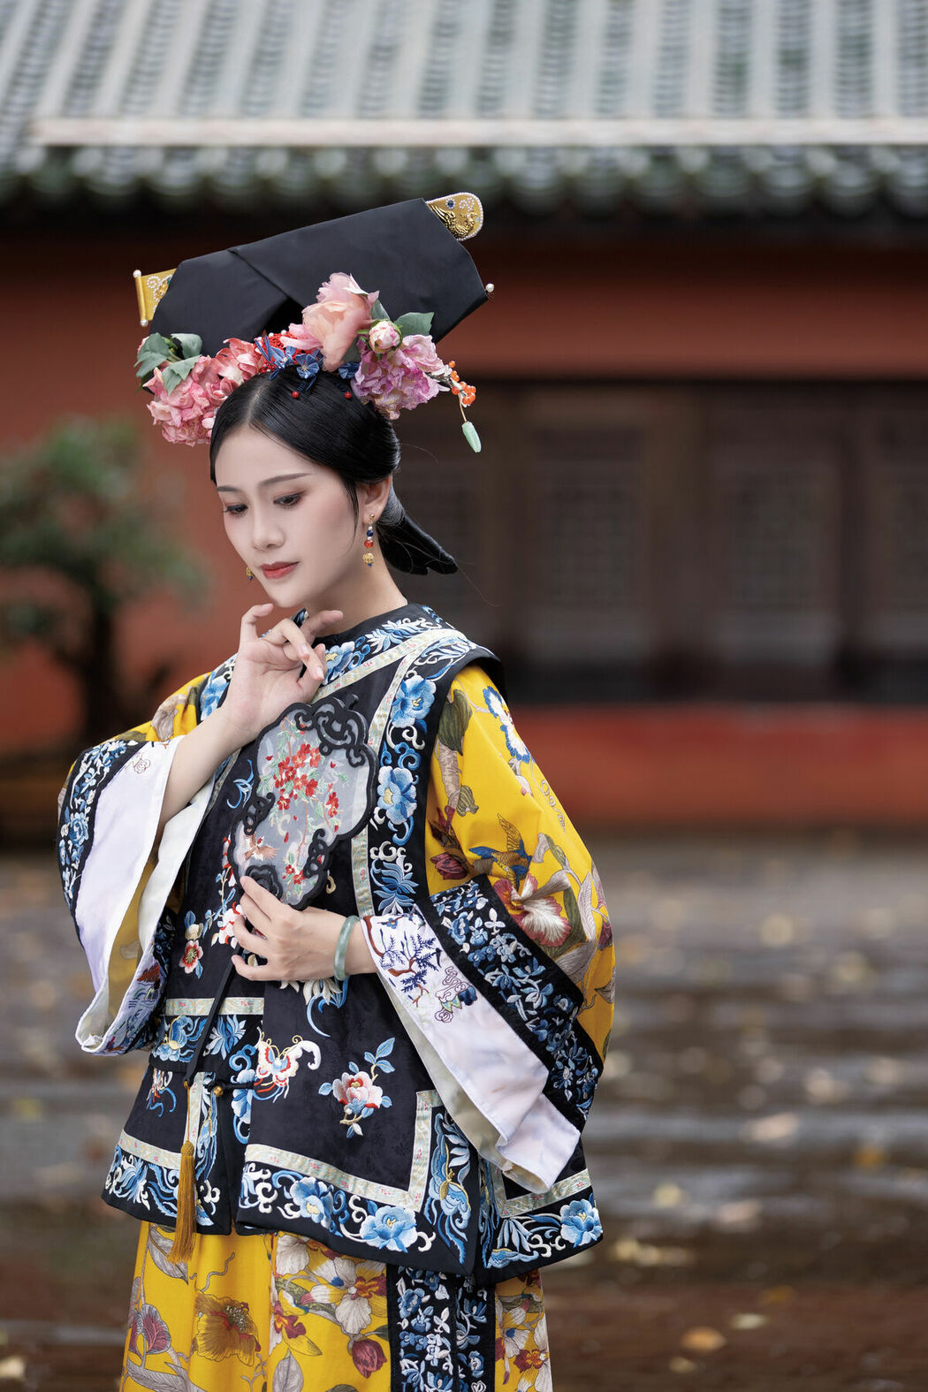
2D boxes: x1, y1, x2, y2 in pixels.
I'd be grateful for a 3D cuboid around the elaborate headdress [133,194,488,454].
[{"bbox_3d":[-0.142,-0.346,4.420,0.385,0.215,0.155,-8,7,36],"label":"elaborate headdress"}]

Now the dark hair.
[{"bbox_3d":[-0.124,-0.199,4.429,0.166,0.220,0.250,-8,7,36],"label":"dark hair"}]

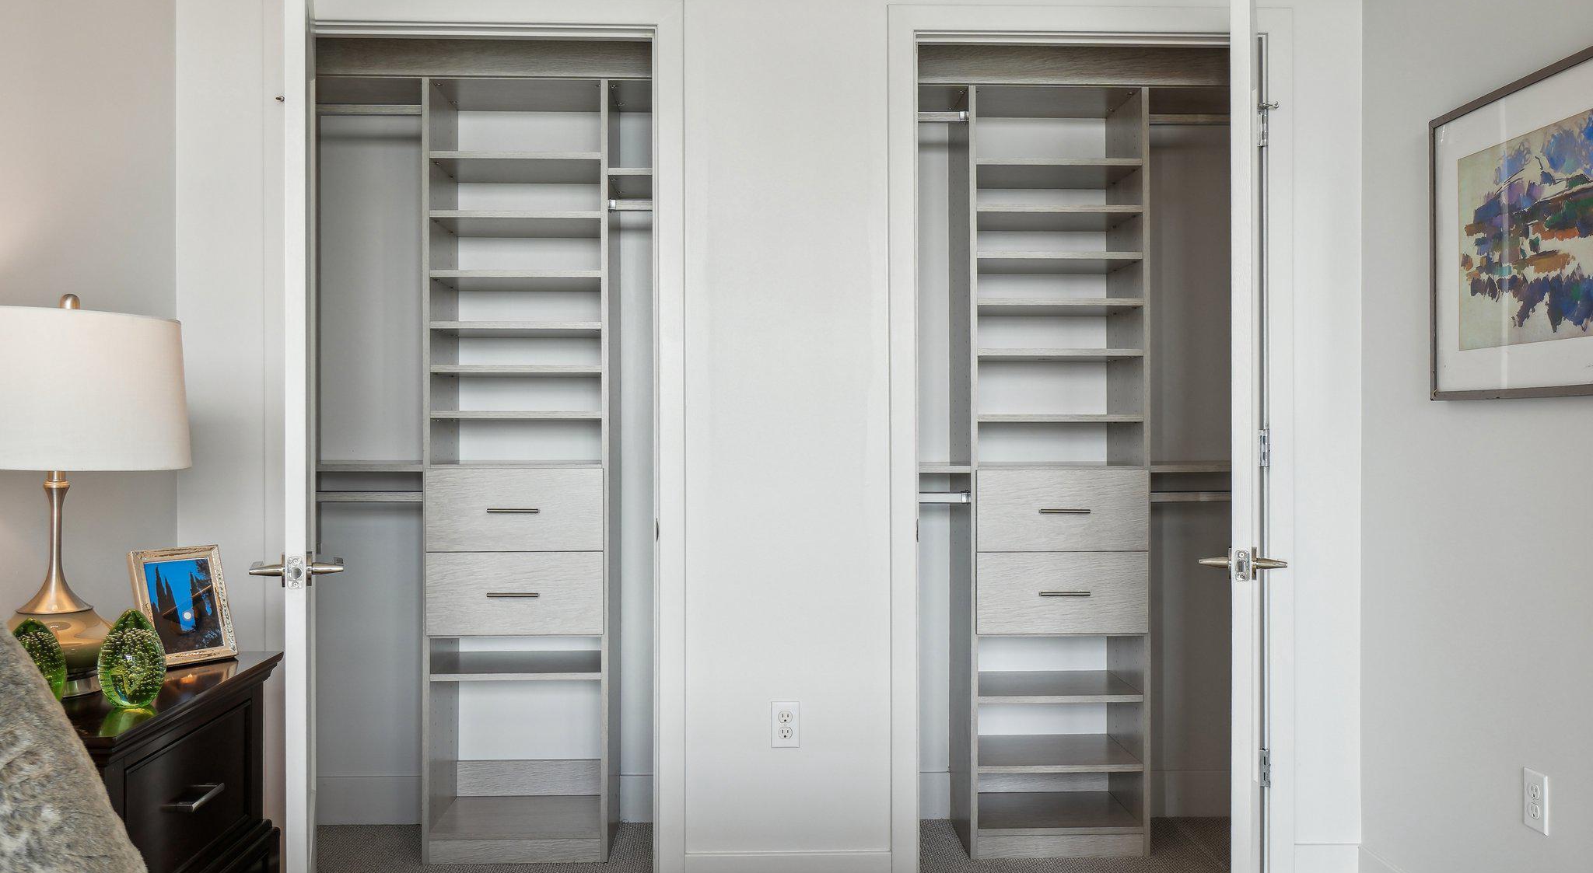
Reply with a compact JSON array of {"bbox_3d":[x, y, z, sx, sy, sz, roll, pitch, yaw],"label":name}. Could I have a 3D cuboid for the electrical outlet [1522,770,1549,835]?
[{"bbox_3d":[1.435,0.712,2.324,0.008,0.114,0.070,0,0,-2],"label":"electrical outlet"}]

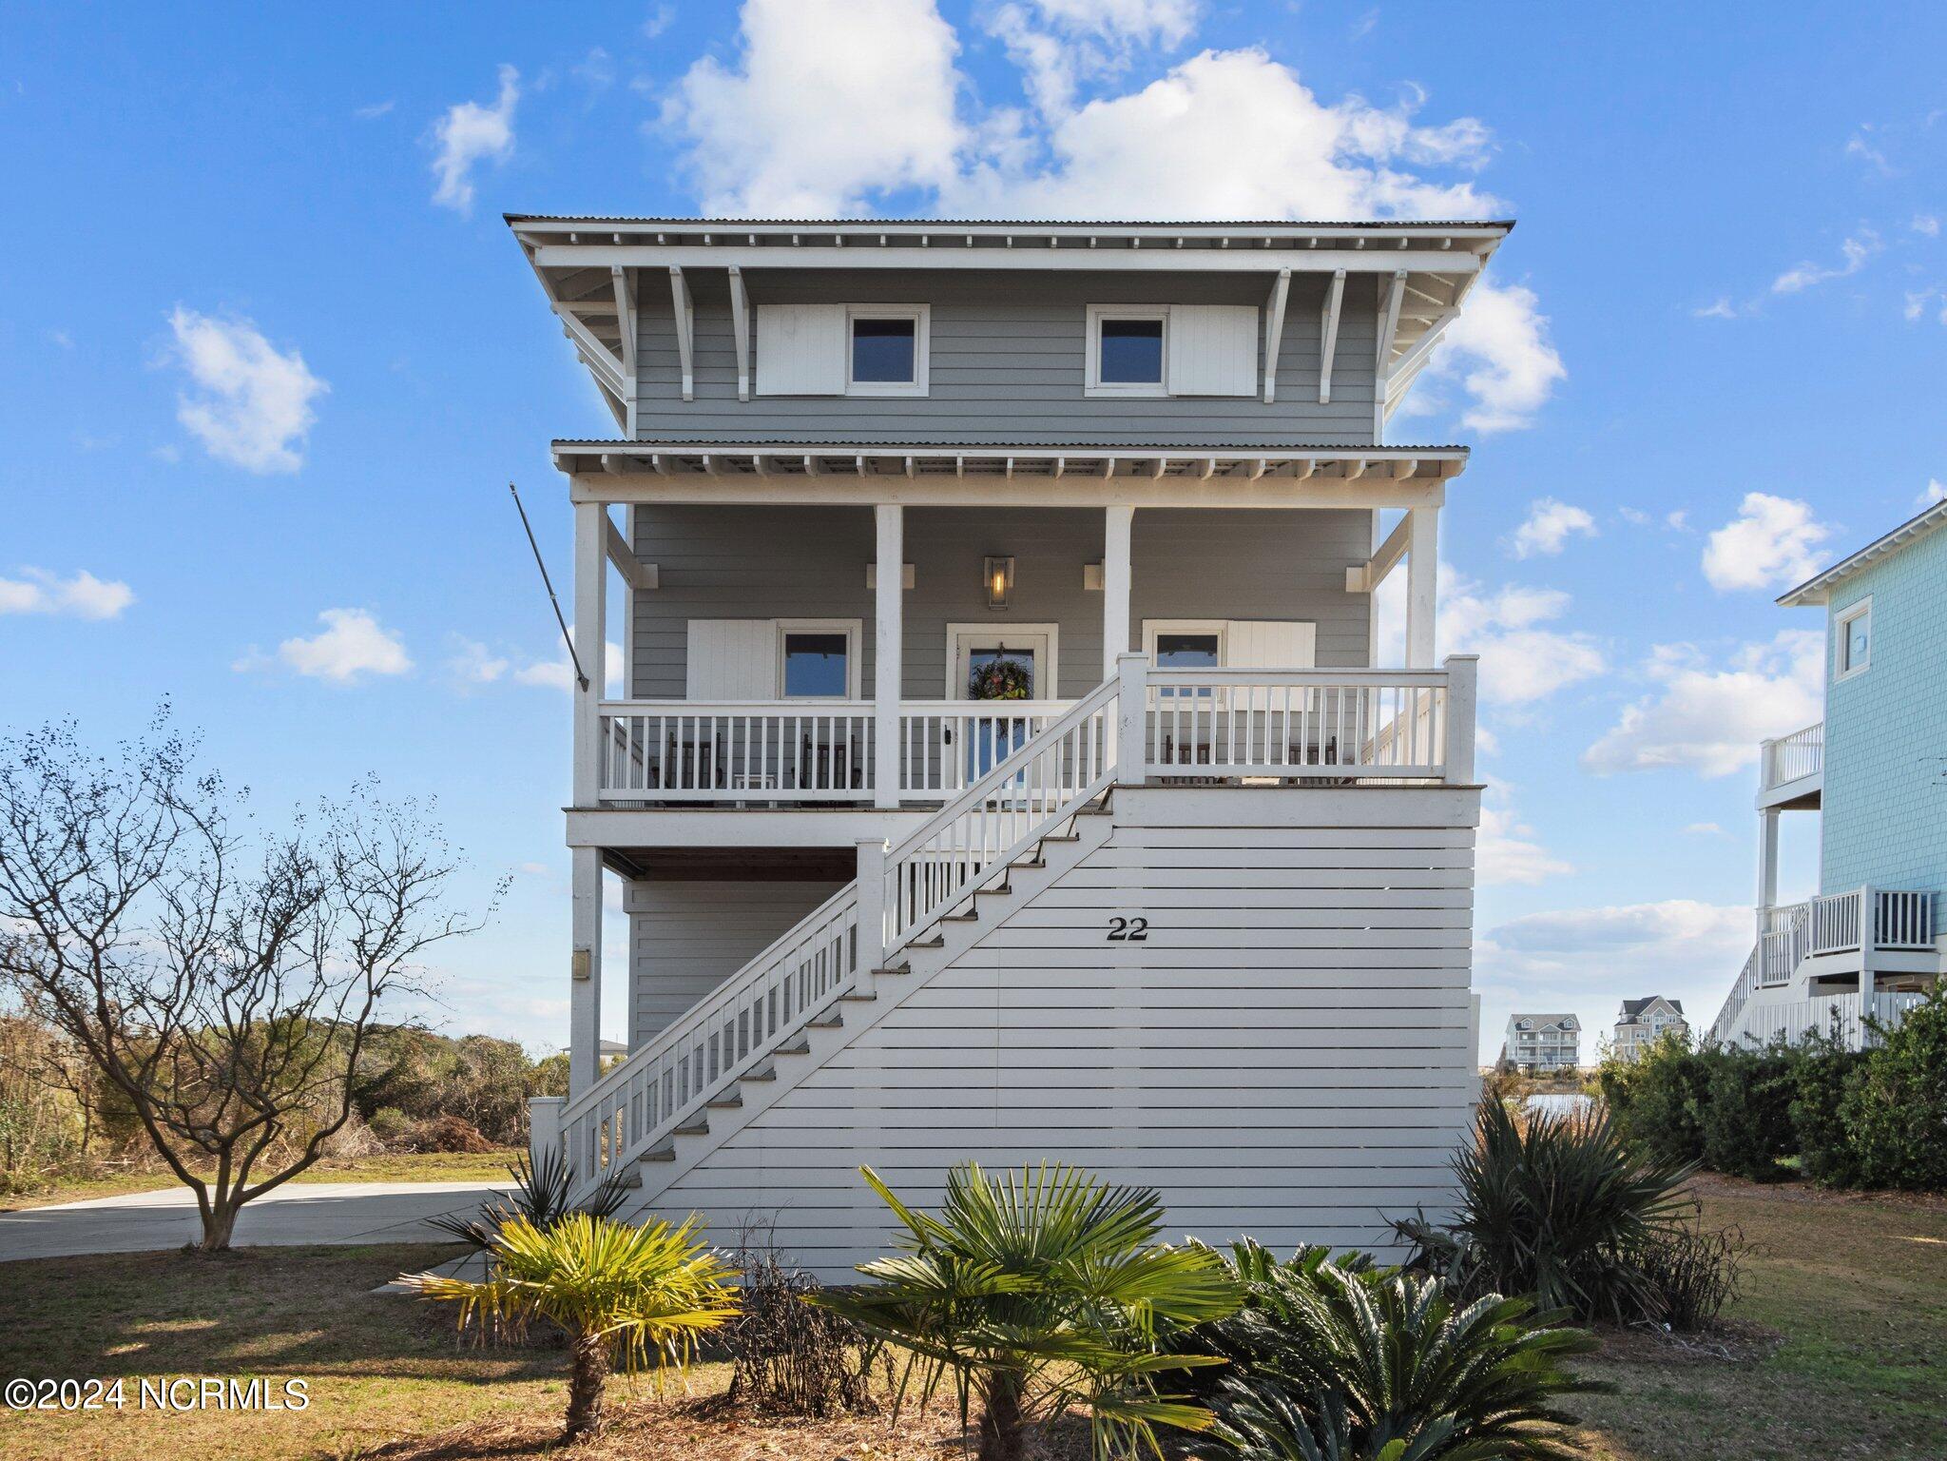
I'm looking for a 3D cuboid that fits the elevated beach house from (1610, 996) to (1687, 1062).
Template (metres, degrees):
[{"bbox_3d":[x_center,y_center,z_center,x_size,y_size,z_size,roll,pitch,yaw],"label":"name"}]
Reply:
[{"bbox_3d":[107.205,48.170,250.000,10.500,12.000,9.500,0,-6,7],"label":"elevated beach house"}]

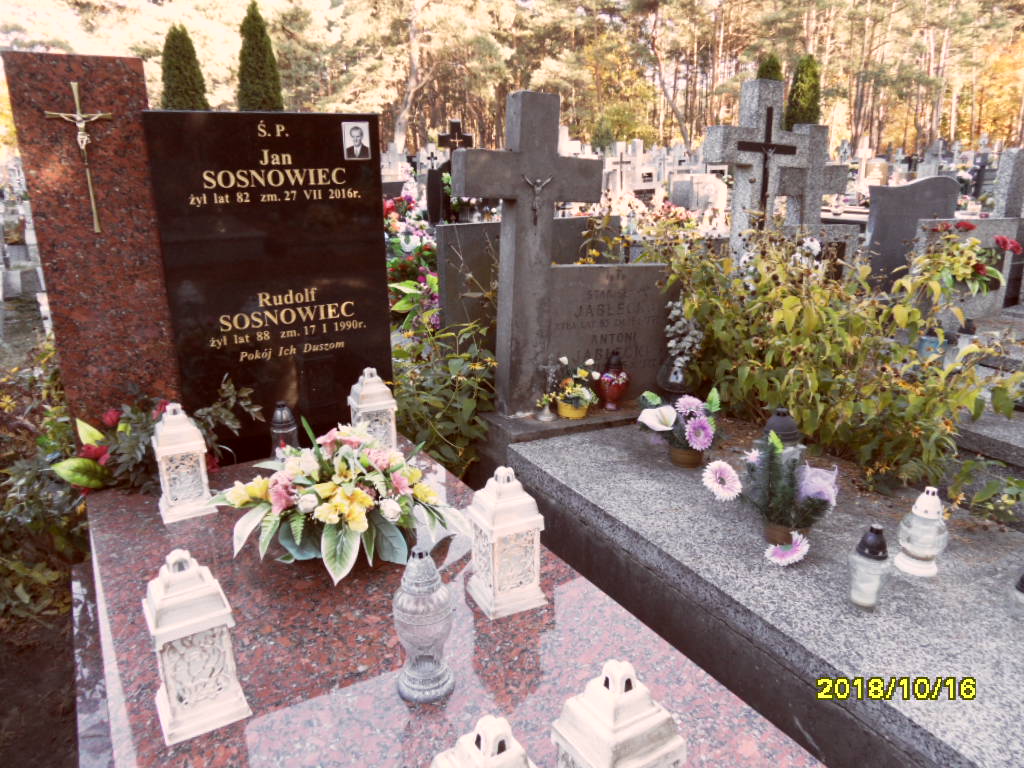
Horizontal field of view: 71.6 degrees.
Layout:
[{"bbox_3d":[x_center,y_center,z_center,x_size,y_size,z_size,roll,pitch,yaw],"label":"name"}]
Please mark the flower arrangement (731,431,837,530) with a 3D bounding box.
[{"bbox_3d":[0.668,0.228,1.709,0.228,0.228,0.172,4,18,13],"label":"flower arrangement"}]

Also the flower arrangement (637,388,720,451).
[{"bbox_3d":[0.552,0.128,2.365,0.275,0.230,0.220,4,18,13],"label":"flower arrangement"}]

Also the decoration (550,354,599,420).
[{"bbox_3d":[0.224,0.007,2.506,0.155,0.201,0.129,-4,18,-14],"label":"decoration"}]

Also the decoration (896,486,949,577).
[{"bbox_3d":[1.020,0.353,1.762,0.124,0.210,0.124,-11,20,-30],"label":"decoration"}]

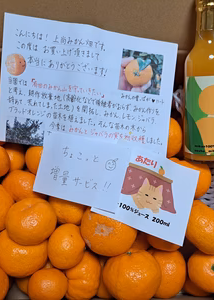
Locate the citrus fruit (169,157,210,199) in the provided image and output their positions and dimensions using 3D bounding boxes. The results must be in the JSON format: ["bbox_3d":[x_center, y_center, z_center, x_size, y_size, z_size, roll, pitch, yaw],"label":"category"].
[{"bbox_3d":[0.116,0.039,0.387,0.056,0.051,0.059,0,69,-1],"label":"citrus fruit"}]

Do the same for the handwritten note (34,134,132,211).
[{"bbox_3d":[-0.031,0.025,0.335,0.107,0.003,0.076,11,86,8],"label":"handwritten note"}]

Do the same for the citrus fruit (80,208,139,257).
[{"bbox_3d":[0.003,0.097,0.345,0.070,0.060,0.069,0,67,0],"label":"citrus fruit"}]

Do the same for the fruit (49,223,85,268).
[{"bbox_3d":[-0.050,0.119,0.345,0.046,0.050,0.054,0,69,-1],"label":"fruit"}]

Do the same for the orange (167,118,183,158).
[{"bbox_3d":[0.076,-0.016,0.382,0.058,0.052,0.056,0,67,0],"label":"orange"}]

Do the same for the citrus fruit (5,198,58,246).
[{"bbox_3d":[-0.093,0.088,0.342,0.062,0.050,0.055,0,69,-1],"label":"citrus fruit"}]

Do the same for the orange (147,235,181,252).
[{"bbox_3d":[0.078,0.103,0.357,0.056,0.052,0.056,0,67,0],"label":"orange"}]

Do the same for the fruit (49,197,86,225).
[{"bbox_3d":[-0.052,0.074,0.372,0.052,0.046,0.050,0,69,-1],"label":"fruit"}]

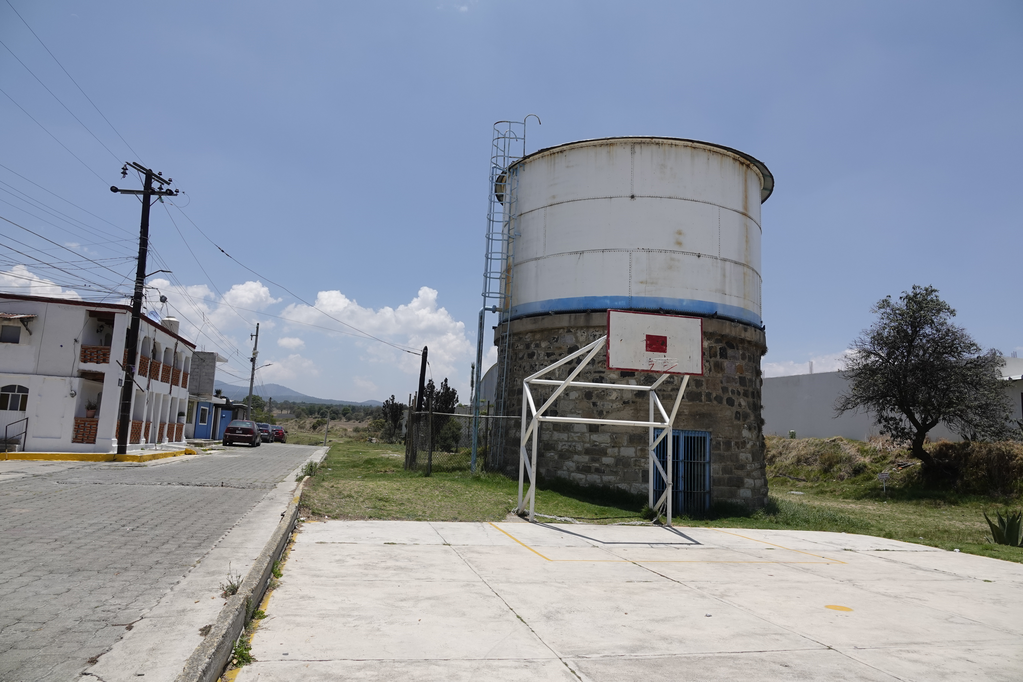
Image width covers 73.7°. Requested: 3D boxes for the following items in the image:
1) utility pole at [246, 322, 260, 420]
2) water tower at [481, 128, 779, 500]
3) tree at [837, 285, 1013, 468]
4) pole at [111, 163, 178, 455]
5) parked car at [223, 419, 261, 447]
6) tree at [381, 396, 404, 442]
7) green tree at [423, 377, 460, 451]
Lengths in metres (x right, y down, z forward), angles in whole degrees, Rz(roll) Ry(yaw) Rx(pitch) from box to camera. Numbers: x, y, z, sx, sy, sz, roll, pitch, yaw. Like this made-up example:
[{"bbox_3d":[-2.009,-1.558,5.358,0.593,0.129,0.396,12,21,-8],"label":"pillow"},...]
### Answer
[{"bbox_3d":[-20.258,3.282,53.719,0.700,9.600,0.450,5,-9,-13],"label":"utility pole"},{"bbox_3d":[3.750,-0.050,22.259,9.000,10.200,9.000,4,-9,-12],"label":"water tower"},{"bbox_3d":[16.353,1.406,27.000,6.200,7.200,6.200,5,-9,-13],"label":"tree"},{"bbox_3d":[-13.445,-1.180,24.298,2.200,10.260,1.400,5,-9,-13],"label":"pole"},{"bbox_3d":[-15.399,5.353,39.475,1.730,1.440,4.350,5,-9,-15],"label":"parked car"},{"bbox_3d":[-9.249,6.024,53.000,1.900,3.800,1.900,5,-9,-13],"label":"tree"},{"bbox_3d":[-4.106,4.329,40.000,2.200,4.300,2.100,5,-9,-13],"label":"green tree"}]

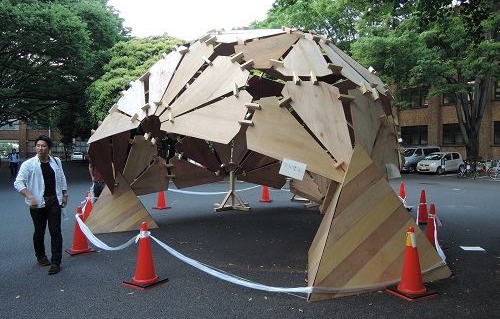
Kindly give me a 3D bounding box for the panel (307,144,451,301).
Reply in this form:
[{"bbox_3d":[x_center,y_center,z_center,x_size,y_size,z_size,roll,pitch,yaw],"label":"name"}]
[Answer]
[{"bbox_3d":[1.182,0.599,5.139,1.986,1.591,1.545,-1,1,-23],"label":"panel"}]

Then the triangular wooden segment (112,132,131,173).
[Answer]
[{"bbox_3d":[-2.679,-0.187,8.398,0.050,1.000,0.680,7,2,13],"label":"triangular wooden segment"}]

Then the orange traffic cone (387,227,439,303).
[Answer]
[{"bbox_3d":[1.703,1.052,4.263,0.370,0.700,0.370,-1,1,-27],"label":"orange traffic cone"}]

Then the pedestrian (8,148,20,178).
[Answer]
[{"bbox_3d":[-14.150,0.230,24.300,0.520,1.700,0.380,-1,1,-27],"label":"pedestrian"}]

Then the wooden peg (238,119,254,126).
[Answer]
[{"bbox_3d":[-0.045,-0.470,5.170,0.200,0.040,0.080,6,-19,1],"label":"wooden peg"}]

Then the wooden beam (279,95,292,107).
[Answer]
[{"bbox_3d":[0.451,-0.742,5.140,0.220,0.055,0.070,-36,-18,-22],"label":"wooden beam"}]

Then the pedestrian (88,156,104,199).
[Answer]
[{"bbox_3d":[-3.610,0.496,9.600,0.360,1.700,0.520,1,1,45],"label":"pedestrian"}]

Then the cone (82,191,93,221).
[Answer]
[{"bbox_3d":[-3.457,1.044,8.665,0.370,0.700,0.370,-1,1,-24],"label":"cone"}]

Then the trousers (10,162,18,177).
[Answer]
[{"bbox_3d":[-14.150,0.620,24.300,0.400,0.880,0.300,-1,1,-27],"label":"trousers"}]

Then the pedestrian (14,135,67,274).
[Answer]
[{"bbox_3d":[-2.719,0.560,5.296,0.630,1.745,0.420,-1,1,-32],"label":"pedestrian"}]

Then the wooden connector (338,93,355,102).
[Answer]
[{"bbox_3d":[1.345,-0.857,5.650,0.250,0.045,0.090,2,-26,-27],"label":"wooden connector"}]

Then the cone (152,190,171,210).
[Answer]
[{"bbox_3d":[-2.443,1.000,11.130,0.370,0.700,0.370,0,1,38],"label":"cone"}]

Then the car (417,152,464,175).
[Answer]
[{"bbox_3d":[13.750,0.270,29.100,3.700,1.500,1.670,-1,1,-30],"label":"car"}]

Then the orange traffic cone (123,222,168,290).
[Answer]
[{"bbox_3d":[-1.215,1.076,4.682,0.370,0.700,0.370,0,1,33],"label":"orange traffic cone"}]

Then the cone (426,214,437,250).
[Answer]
[{"bbox_3d":[2.836,1.032,6.267,0.370,0.700,0.370,1,1,45],"label":"cone"}]

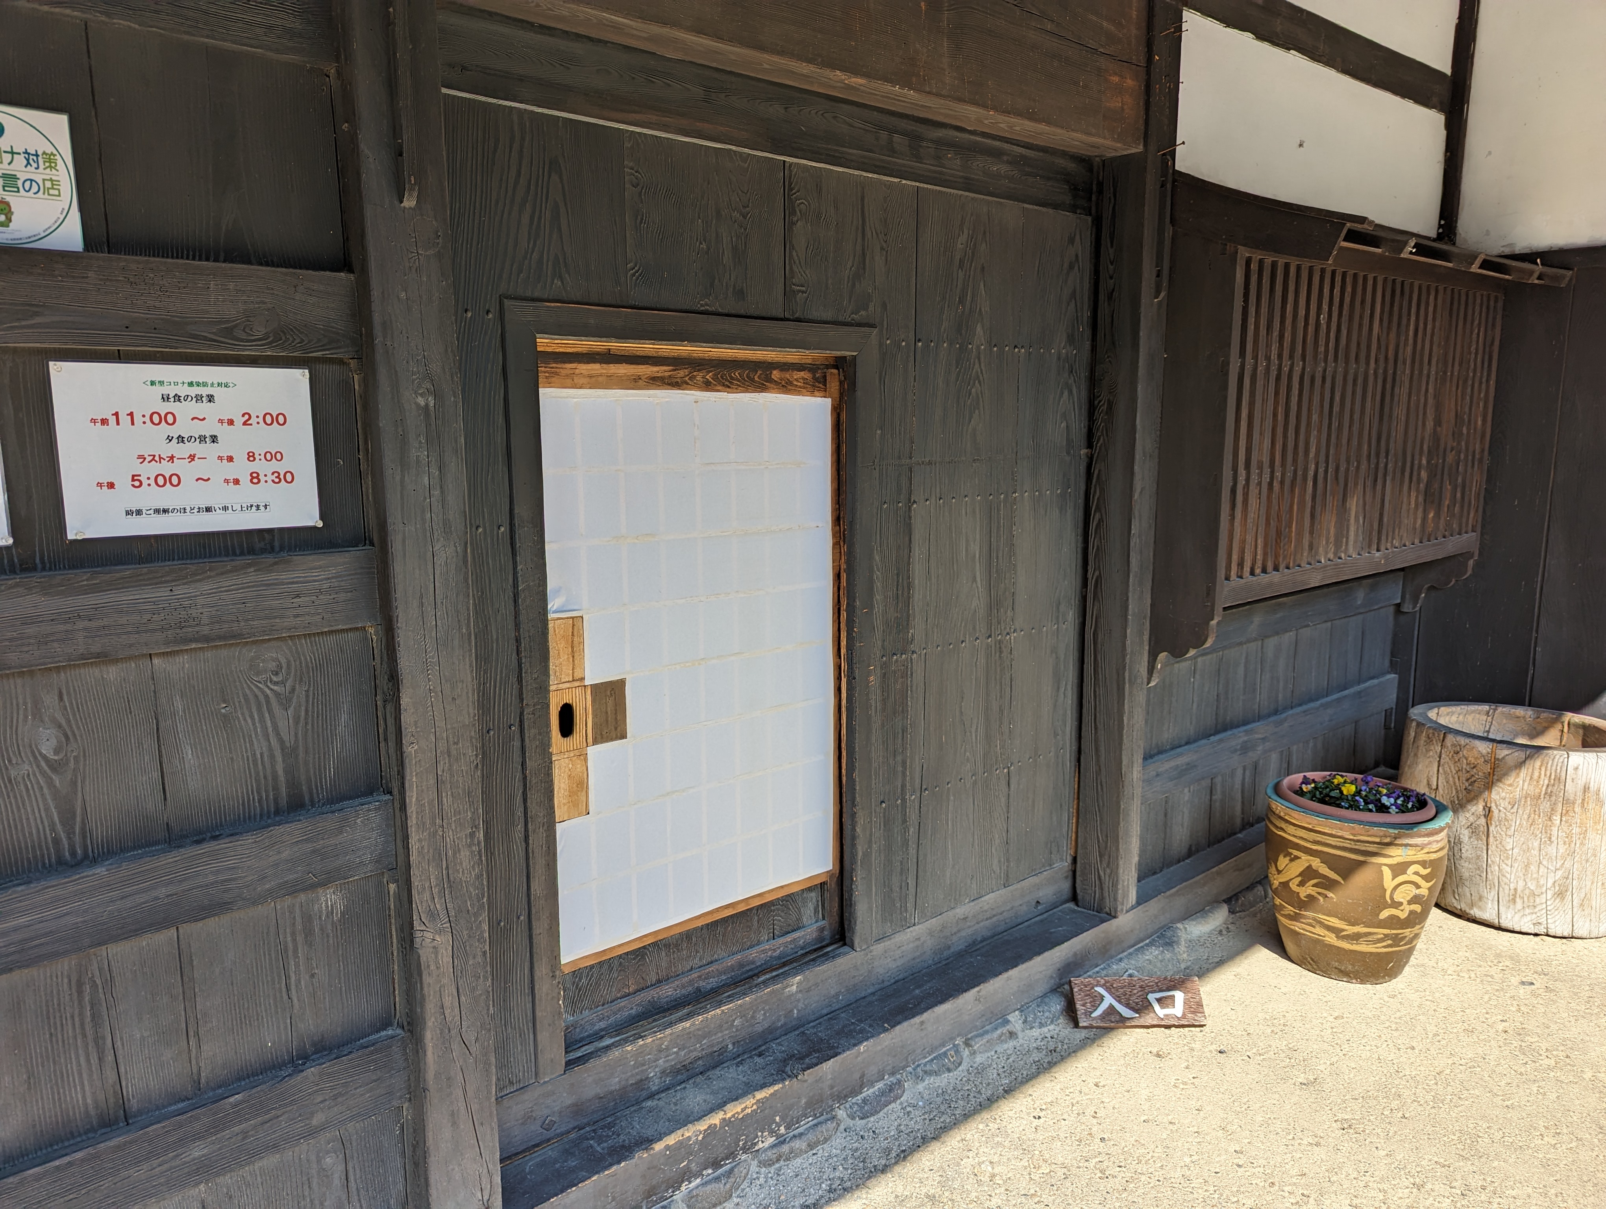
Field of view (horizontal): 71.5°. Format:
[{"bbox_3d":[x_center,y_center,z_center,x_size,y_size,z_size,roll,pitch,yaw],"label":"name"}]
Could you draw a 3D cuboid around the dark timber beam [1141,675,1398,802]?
[{"bbox_3d":[1.499,0.403,3.520,1.680,0.115,0.040,-8,11,-40],"label":"dark timber beam"}]

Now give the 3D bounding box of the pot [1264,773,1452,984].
[{"bbox_3d":[1.497,0.751,3.044,0.452,0.474,0.452,-1,9,0],"label":"pot"}]

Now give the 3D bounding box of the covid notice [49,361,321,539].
[{"bbox_3d":[-0.795,-0.202,1.461,0.301,0.216,0.006,-8,11,-40],"label":"covid notice"}]

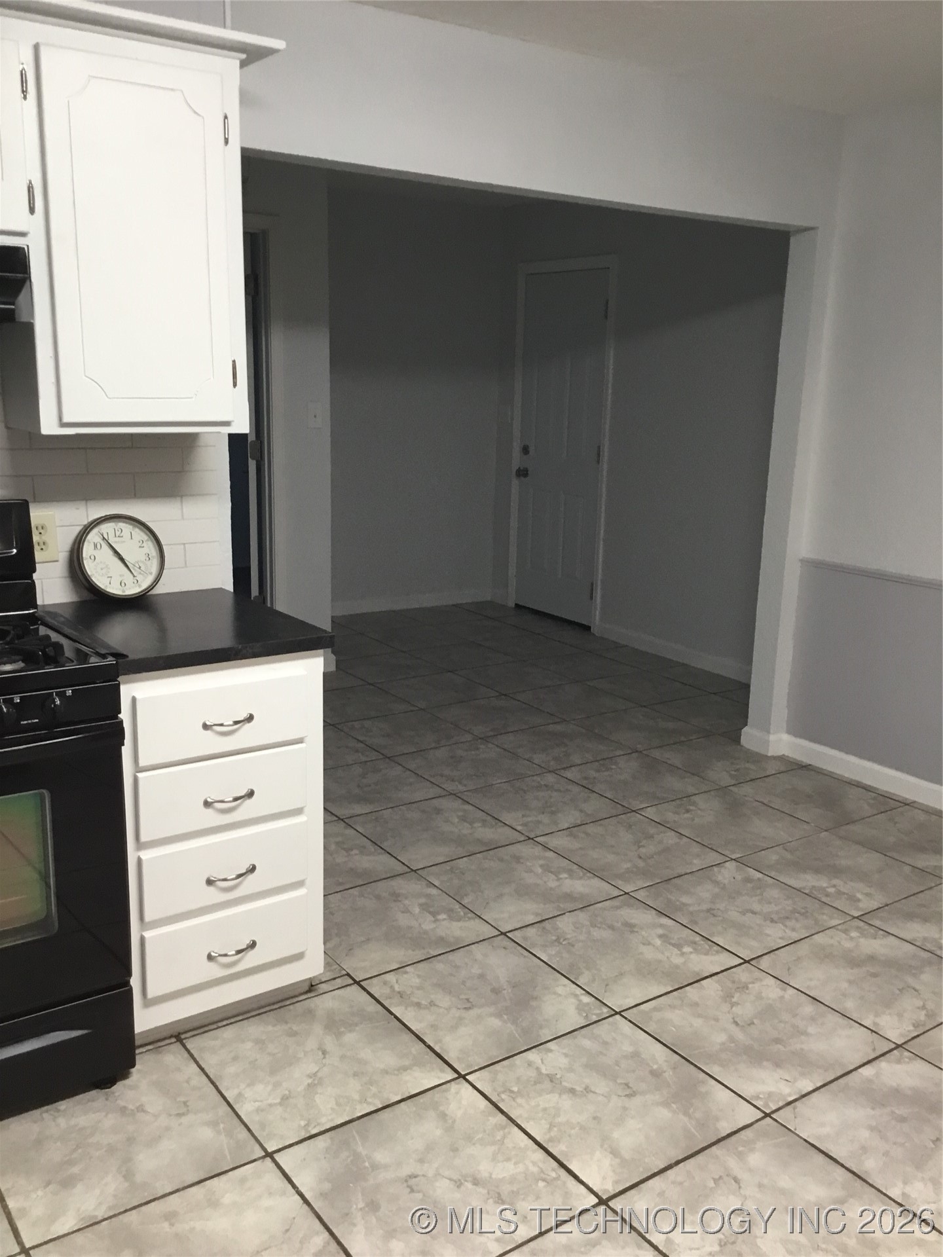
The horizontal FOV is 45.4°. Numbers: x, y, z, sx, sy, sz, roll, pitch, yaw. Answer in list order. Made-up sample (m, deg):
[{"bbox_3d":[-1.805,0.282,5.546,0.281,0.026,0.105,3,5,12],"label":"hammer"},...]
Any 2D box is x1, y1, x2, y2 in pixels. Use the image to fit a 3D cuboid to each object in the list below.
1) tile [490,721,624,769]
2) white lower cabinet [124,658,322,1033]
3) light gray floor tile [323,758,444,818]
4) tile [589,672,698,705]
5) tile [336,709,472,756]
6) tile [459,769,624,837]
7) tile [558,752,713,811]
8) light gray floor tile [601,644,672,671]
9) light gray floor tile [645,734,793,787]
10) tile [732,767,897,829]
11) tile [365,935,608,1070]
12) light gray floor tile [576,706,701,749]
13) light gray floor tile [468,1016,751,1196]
[{"bbox_3d":[0.365,0.485,4.621,0.449,0.012,0.449,-7,16,-35],"label":"tile"},{"bbox_3d":[-0.696,0.426,2.711,0.455,0.850,0.595,-7,16,-35],"label":"white lower cabinet"},{"bbox_3d":[-0.381,0.579,4.102,0.450,0.010,0.450,-7,16,-35],"label":"light gray floor tile"},{"bbox_3d":[0.851,0.295,5.486,0.451,0.012,0.451,-7,16,-35],"label":"tile"},{"bbox_3d":[-0.270,0.438,4.710,0.451,0.012,0.451,-7,16,-35],"label":"tile"},{"bbox_3d":[0.254,0.624,3.988,0.452,0.012,0.452,-7,16,-35],"label":"tile"},{"bbox_3d":[0.629,0.577,4.259,0.450,0.010,0.450,-7,16,-35],"label":"tile"},{"bbox_3d":[0.898,0.162,6.081,0.303,0.012,0.449,-7,16,-35],"label":"light gray floor tile"},{"bbox_3d":[0.999,0.528,4.505,0.452,0.012,0.452,-7,16,-35],"label":"light gray floor tile"},{"bbox_3d":[1.265,0.622,4.156,0.450,0.010,0.450,-7,16,-35],"label":"tile"},{"bbox_3d":[0.035,0.905,2.757,0.450,0.010,0.450,-7,16,-35],"label":"tile"},{"bbox_3d":[0.739,0.436,4.867,0.451,0.012,0.451,-7,16,-35],"label":"light gray floor tile"},{"bbox_3d":[0.299,0.998,2.395,0.450,0.010,0.450,-7,16,-35],"label":"light gray floor tile"}]

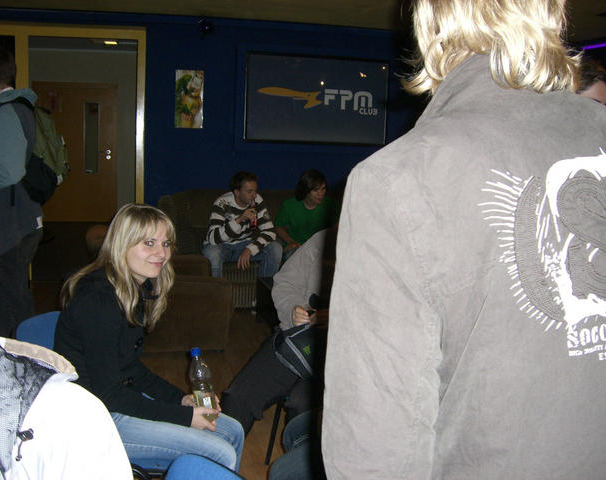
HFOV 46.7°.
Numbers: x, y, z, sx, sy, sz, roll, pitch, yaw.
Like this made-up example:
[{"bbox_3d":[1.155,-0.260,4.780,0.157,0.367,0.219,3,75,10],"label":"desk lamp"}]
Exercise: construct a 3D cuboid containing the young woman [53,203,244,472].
[{"bbox_3d":[-0.451,0.483,2.078,0.680,1.170,0.460,5,9,21],"label":"young woman"}]

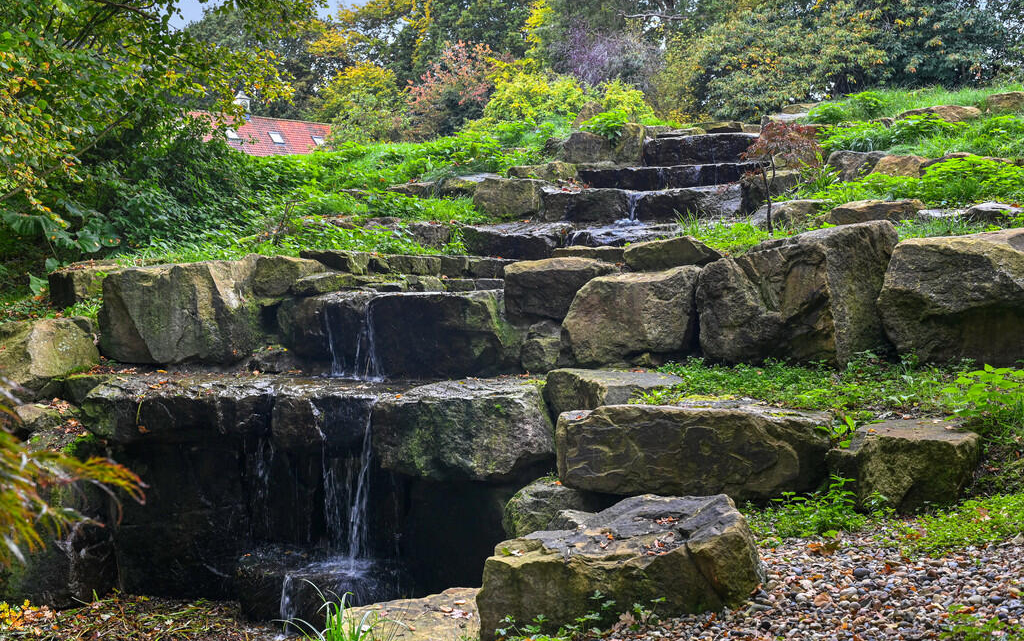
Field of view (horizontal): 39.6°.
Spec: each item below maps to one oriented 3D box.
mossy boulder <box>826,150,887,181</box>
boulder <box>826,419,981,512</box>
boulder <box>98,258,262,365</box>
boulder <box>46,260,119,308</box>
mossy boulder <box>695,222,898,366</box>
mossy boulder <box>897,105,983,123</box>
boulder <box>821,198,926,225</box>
[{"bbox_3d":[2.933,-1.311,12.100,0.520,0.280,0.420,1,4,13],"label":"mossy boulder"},{"bbox_3d":[1.790,0.661,6.550,0.620,0.380,0.500,0,6,0],"label":"boulder"},{"bbox_3d":[-1.638,-0.052,7.080,0.722,0.510,0.420,0,6,0],"label":"boulder"},{"bbox_3d":[-2.255,-0.186,7.600,0.325,0.253,0.330,-5,8,-40],"label":"boulder"},{"bbox_3d":[1.478,-0.151,7.500,1.000,0.750,0.600,0,6,0],"label":"mossy boulder"},{"bbox_3d":[4.322,-2.087,14.400,0.860,0.220,0.500,1,4,14],"label":"mossy boulder"},{"bbox_3d":[2.722,-0.813,10.700,0.800,0.240,0.480,1,4,13],"label":"boulder"}]

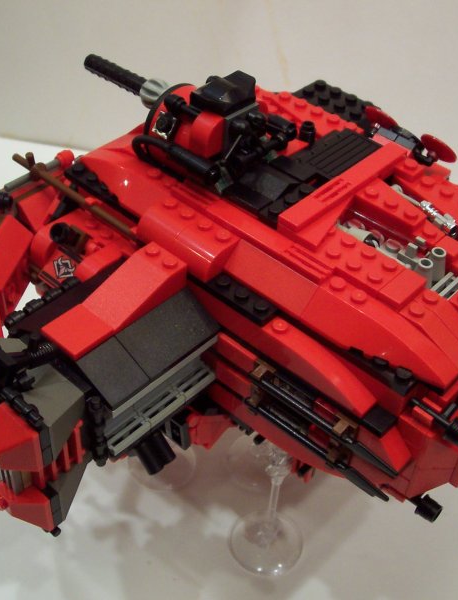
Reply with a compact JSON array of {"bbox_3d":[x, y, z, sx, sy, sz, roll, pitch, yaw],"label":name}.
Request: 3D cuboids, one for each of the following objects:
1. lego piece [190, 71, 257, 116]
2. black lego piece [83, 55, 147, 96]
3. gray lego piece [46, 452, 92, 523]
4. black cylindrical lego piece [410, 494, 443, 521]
[{"bbox_3d":[-0.002,-0.074,0.303,0.017,0.010,0.016,34,50,27],"label":"lego piece"},{"bbox_3d":[-0.045,-0.090,0.344,0.032,0.007,0.007,32,49,29],"label":"black lego piece"},{"bbox_3d":[-0.051,0.056,0.273,0.016,0.016,0.018,36,52,29],"label":"gray lego piece"},{"bbox_3d":[0.066,0.069,0.283,0.007,0.007,0.007,34,50,27],"label":"black cylindrical lego piece"}]

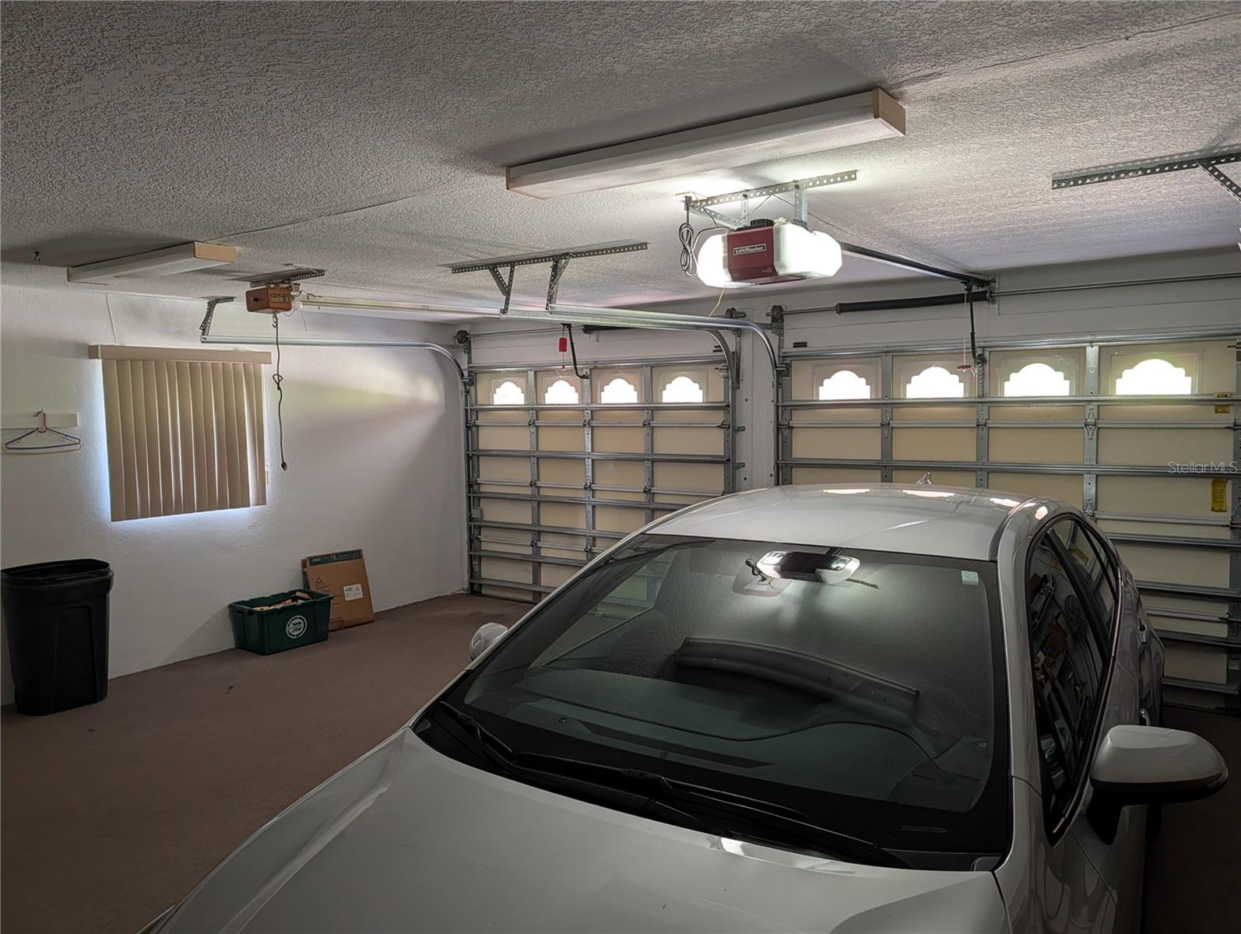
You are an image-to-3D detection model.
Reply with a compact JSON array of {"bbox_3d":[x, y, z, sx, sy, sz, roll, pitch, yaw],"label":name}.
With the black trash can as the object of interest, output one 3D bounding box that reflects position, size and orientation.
[{"bbox_3d":[-3.372,1.022,5.147,0.470,0.830,0.550,2,5,36],"label":"black trash can"}]

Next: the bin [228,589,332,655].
[{"bbox_3d":[-2.515,1.165,6.422,0.430,0.340,0.600,2,5,36],"label":"bin"}]

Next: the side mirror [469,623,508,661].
[{"bbox_3d":[-0.414,0.609,2.728,0.250,0.195,0.160,2,5,32],"label":"side mirror"}]

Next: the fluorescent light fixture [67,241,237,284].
[{"bbox_3d":[-2.416,-1.026,4.400,1.230,0.078,0.212,2,5,34],"label":"fluorescent light fixture"}]

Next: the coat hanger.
[{"bbox_3d":[-3.534,-0.212,5.251,0.045,0.245,0.415,2,5,36],"label":"coat hanger"}]

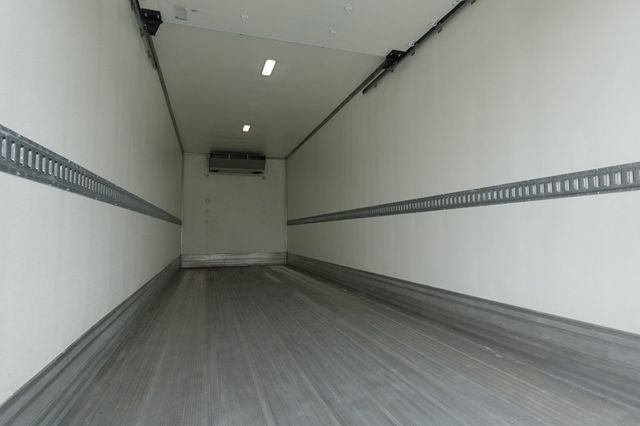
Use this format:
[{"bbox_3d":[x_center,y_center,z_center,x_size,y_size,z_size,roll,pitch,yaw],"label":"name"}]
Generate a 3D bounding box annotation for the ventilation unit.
[{"bbox_3d":[-1.940,-1.188,8.396,1.261,0.420,0.340,0,-3,-18],"label":"ventilation unit"}]

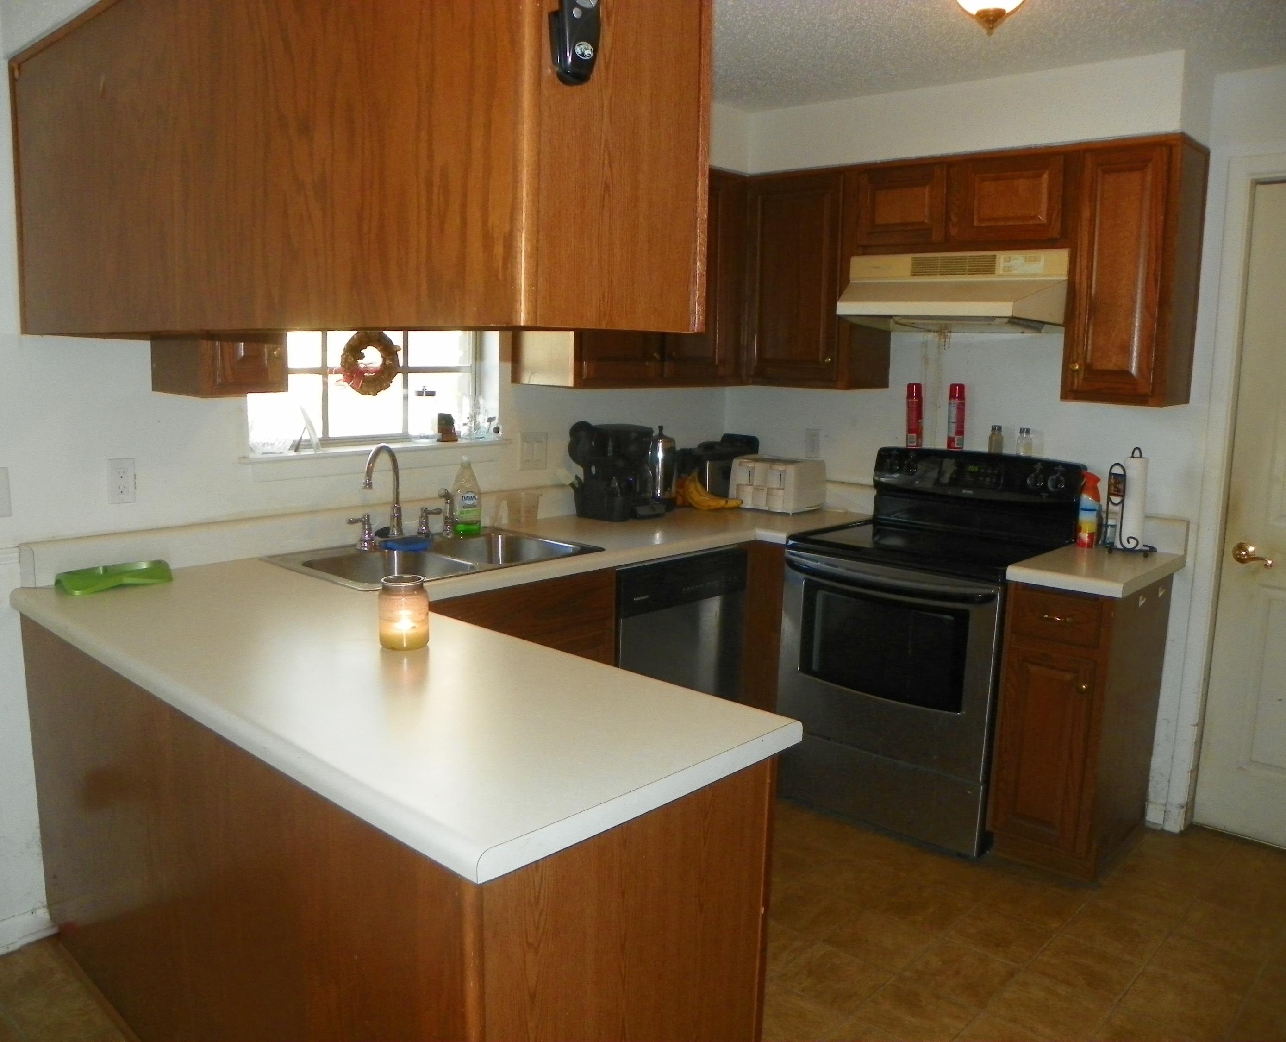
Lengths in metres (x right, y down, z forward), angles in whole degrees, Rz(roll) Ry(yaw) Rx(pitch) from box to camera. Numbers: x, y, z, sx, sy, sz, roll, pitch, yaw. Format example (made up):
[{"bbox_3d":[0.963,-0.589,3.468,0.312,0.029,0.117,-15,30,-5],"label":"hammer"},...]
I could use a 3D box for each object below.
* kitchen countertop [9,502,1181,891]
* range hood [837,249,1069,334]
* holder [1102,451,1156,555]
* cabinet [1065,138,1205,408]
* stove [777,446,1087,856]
[{"bbox_3d":[0.086,0.160,2.812,1.866,0.047,2.767,9,12,42],"label":"kitchen countertop"},{"bbox_3d":[1.023,-0.744,3.383,0.768,0.245,0.504,9,12,42],"label":"range hood"},{"bbox_3d":[1.510,-0.059,3.228,0.146,0.331,0.141,9,12,42],"label":"holder"},{"bbox_3d":[1.453,-0.722,3.086,0.307,0.772,0.312,9,12,42],"label":"cabinet"},{"bbox_3d":[0.938,0.374,3.474,0.762,1.160,0.648,9,12,42],"label":"stove"}]

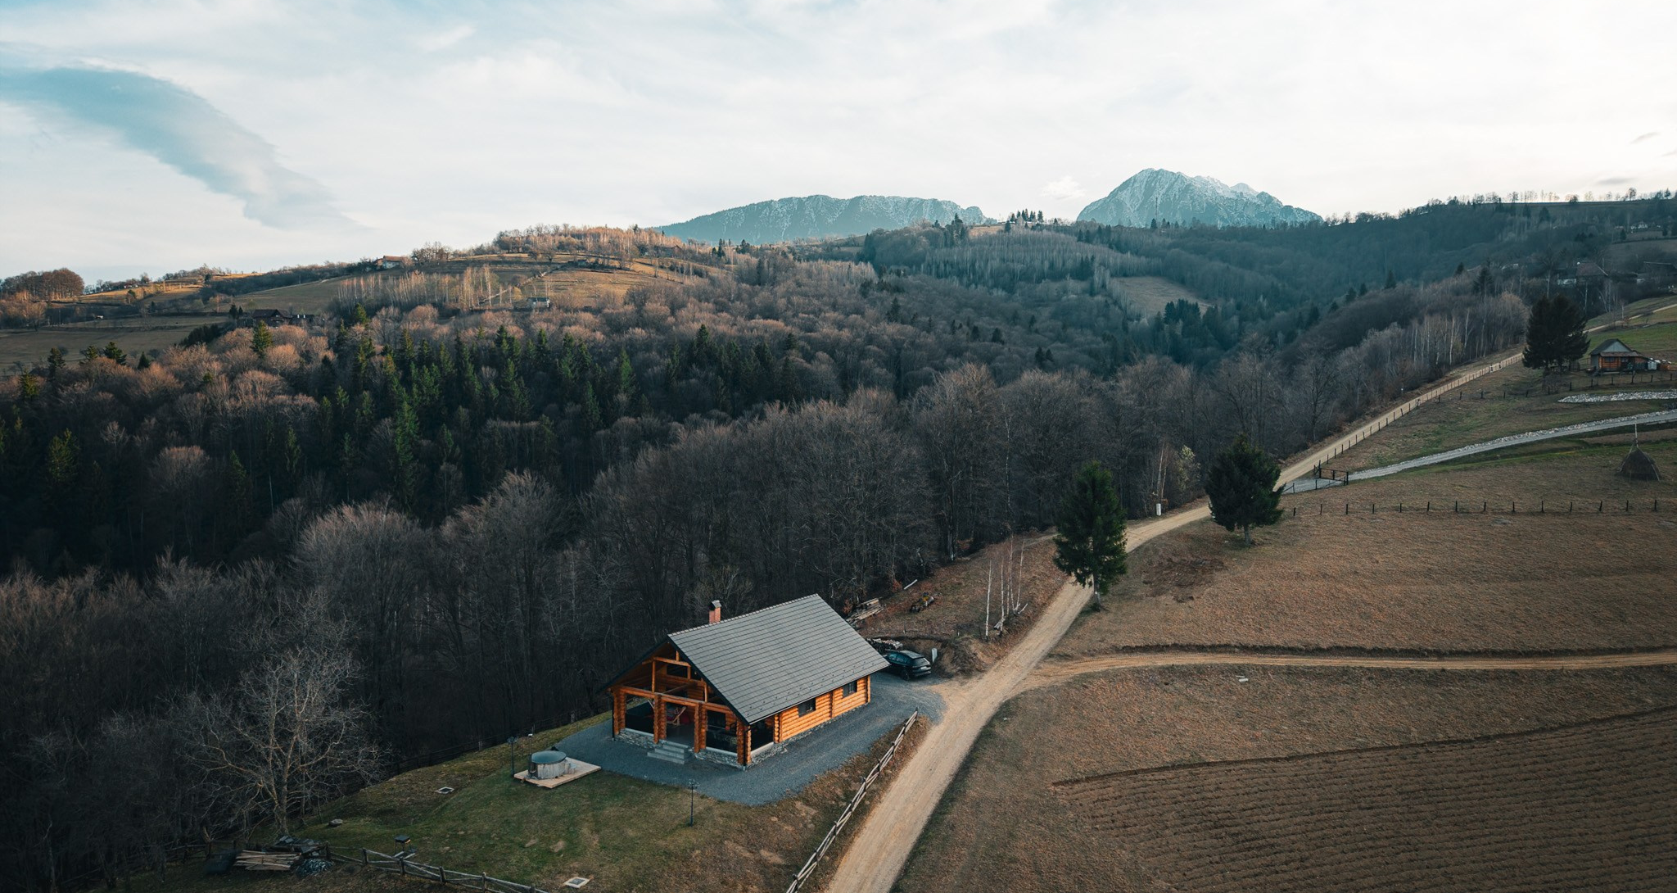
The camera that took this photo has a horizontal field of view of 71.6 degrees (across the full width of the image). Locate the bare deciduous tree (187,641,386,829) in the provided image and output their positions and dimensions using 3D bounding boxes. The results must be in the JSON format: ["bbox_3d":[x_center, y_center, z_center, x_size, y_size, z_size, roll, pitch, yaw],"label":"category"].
[{"bbox_3d":[-29.277,15.522,61.500,9.260,10.190,9.260,-2,4,-26],"label":"bare deciduous tree"}]

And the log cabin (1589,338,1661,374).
[{"bbox_3d":[119.363,-13.661,177.000,7.200,5.290,5.200,1,4,21],"label":"log cabin"}]

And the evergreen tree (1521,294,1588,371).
[{"bbox_3d":[110.224,-17.345,179.000,8.590,12.300,7.730,2,5,31],"label":"evergreen tree"}]

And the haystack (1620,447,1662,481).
[{"bbox_3d":[93.131,2.054,135.000,3.820,3.950,3.820,3,5,35],"label":"haystack"}]

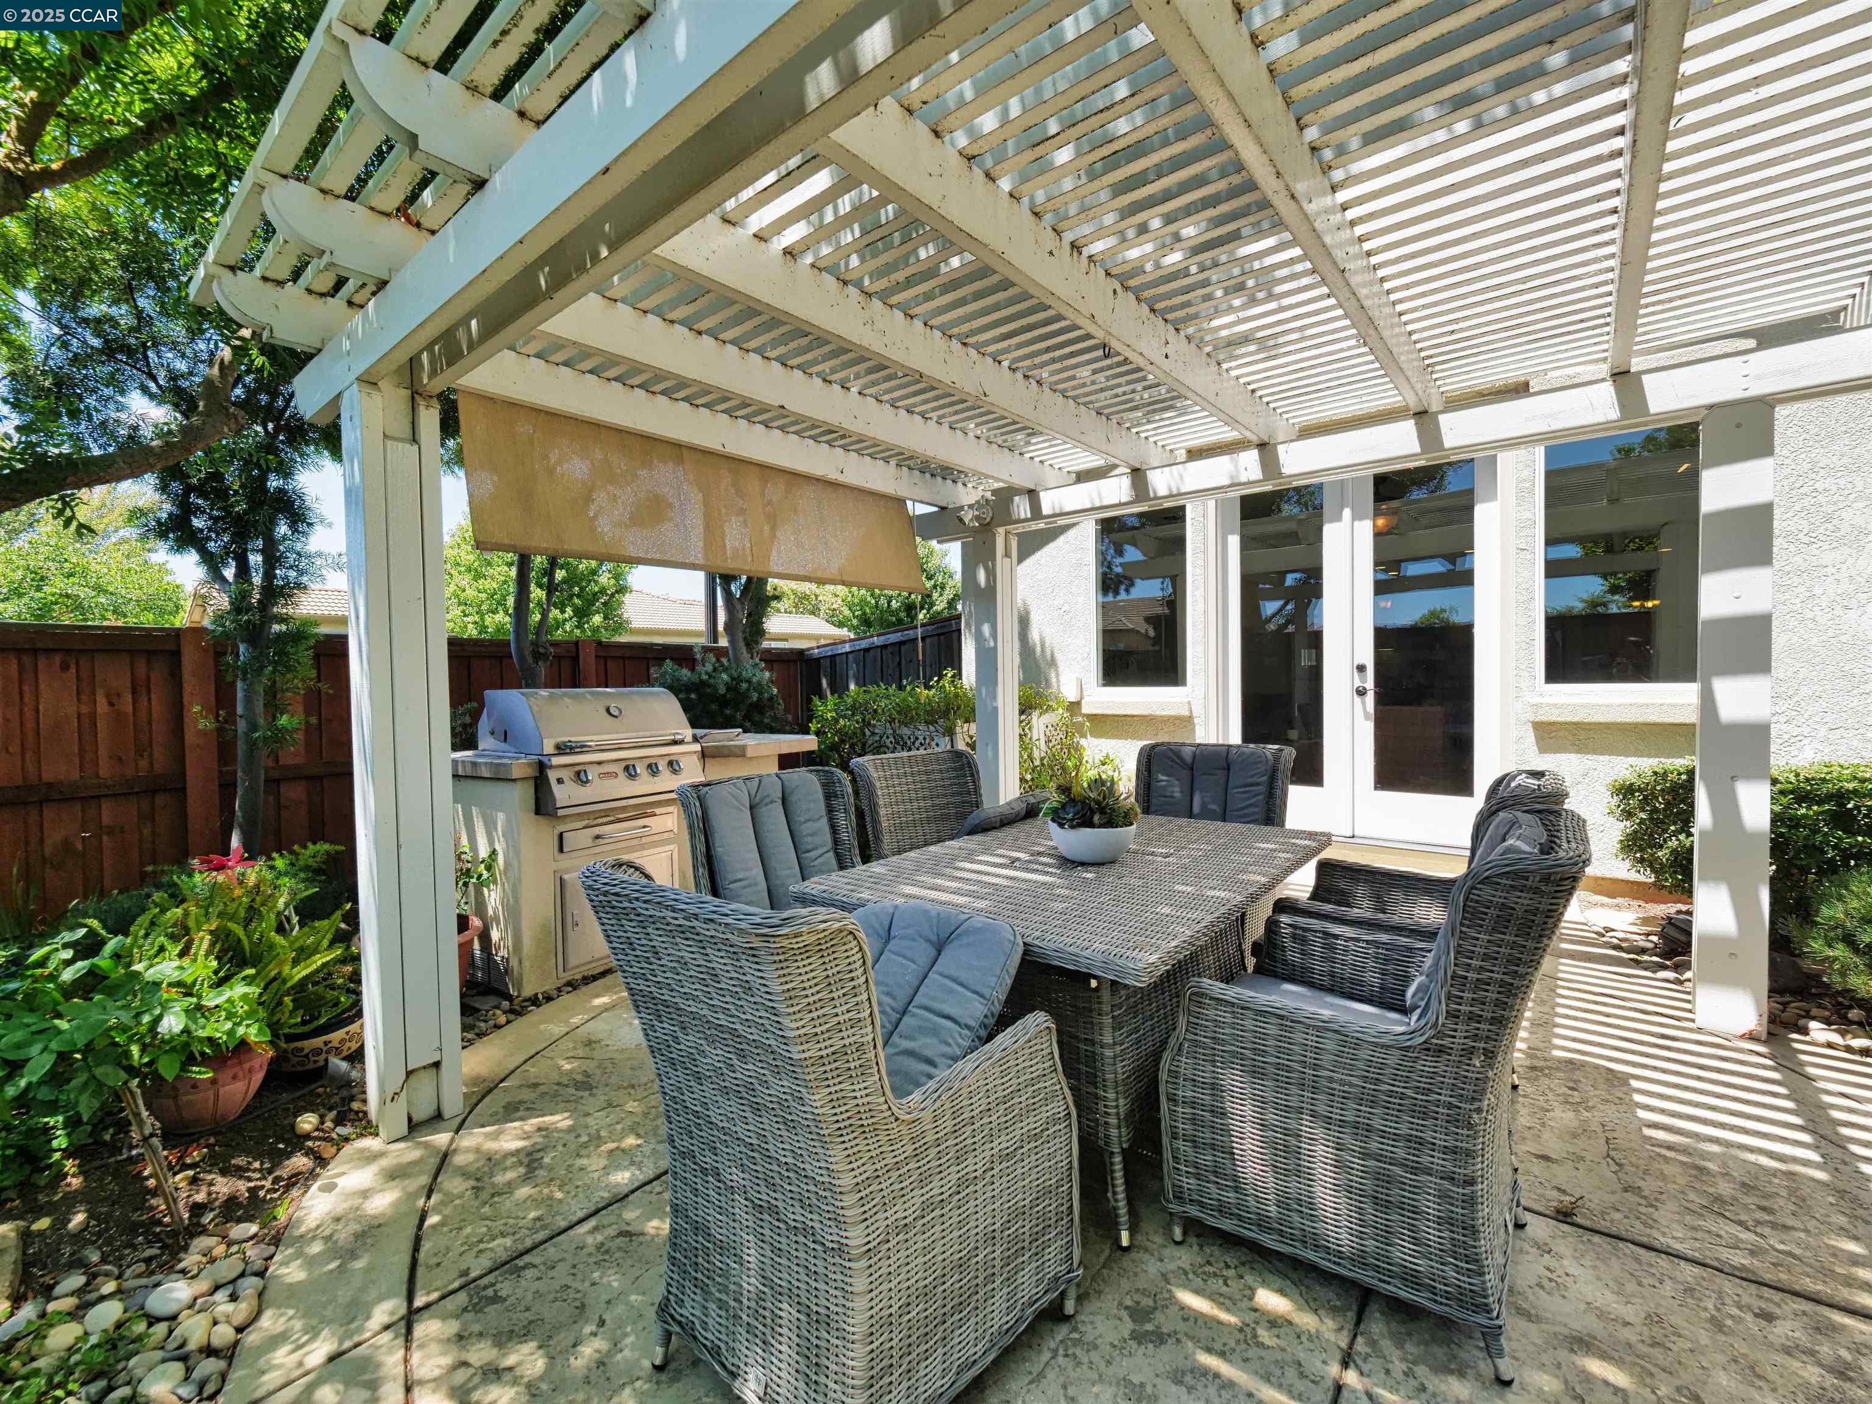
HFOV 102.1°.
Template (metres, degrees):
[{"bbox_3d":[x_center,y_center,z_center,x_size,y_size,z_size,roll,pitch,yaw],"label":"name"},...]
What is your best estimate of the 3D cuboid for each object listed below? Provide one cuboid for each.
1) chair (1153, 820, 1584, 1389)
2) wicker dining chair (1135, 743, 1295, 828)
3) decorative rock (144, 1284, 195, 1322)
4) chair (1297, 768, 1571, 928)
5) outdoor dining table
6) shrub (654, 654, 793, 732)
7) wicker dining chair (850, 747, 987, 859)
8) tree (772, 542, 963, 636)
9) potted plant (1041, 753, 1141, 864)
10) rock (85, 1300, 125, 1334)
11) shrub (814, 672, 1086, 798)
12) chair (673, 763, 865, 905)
[{"bbox_3d":[0.976,0.708,1.650,0.741,0.953,0.618,0,2,40],"label":"chair"},{"bbox_3d":[1.022,0.681,2.941,0.618,0.953,0.741,0,1,33],"label":"wicker dining chair"},{"bbox_3d":[-1.569,1.226,1.551,0.099,0.043,0.065,-1,1,22],"label":"decorative rock"},{"bbox_3d":[1.420,0.689,2.221,0.741,0.953,0.618,0,2,39],"label":"chair"},{"bbox_3d":[0.474,0.820,2.257,0.973,0.722,1.495,0,2,39],"label":"outdoor dining table"},{"bbox_3d":[-1.729,0.445,6.209,1.120,1.580,1.100,-1,1,0],"label":"shrub"},{"bbox_3d":[0.122,0.698,2.871,0.618,0.953,0.741,-2,2,-41],"label":"wicker dining chair"},{"bbox_3d":[-1.492,-1.250,15.000,4.200,5.200,4.200,-1,1,0],"label":"tree"},{"bbox_3d":[0.461,0.316,2.250,0.270,0.285,0.265,-1,1,0],"label":"potted plant"},{"bbox_3d":[-1.659,1.228,1.511,0.095,0.037,0.056,0,2,41],"label":"rock"},{"bbox_3d":[0.068,0.555,5.511,2.000,1.360,0.850,0,1,27],"label":"shrub"},{"bbox_3d":[-0.320,0.718,2.251,0.741,0.953,0.618,0,2,43],"label":"chair"}]

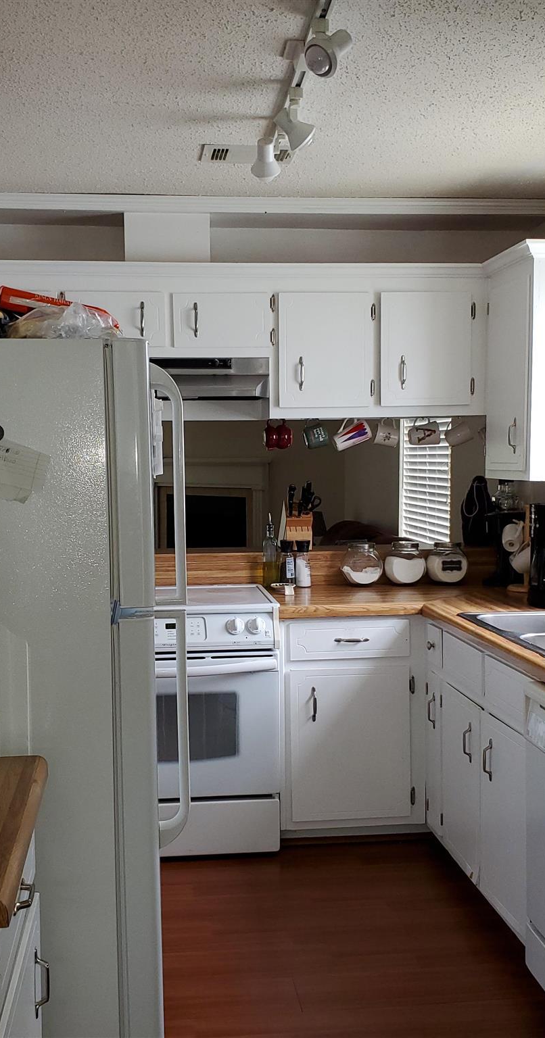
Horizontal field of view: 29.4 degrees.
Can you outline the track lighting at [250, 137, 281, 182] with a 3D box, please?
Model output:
[{"bbox_3d":[-0.013,-1.083,3.131,0.098,0.138,0.120,-1,4,-8],"label":"track lighting"}]

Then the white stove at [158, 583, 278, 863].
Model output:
[{"bbox_3d":[-0.379,0.756,3.983,0.758,0.928,0.640,-1,4,-8],"label":"white stove"}]

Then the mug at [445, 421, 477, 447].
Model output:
[{"bbox_3d":[0.724,-0.337,4.048,0.098,0.113,0.085,-26,0,0],"label":"mug"}]

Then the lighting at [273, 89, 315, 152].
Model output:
[{"bbox_3d":[0.062,-1.044,2.734,0.127,0.160,0.090,-1,4,-9],"label":"lighting"}]

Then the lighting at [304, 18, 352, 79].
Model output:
[{"bbox_3d":[0.109,-1.028,2.288,0.130,0.150,0.105,-4,5,-45],"label":"lighting"}]

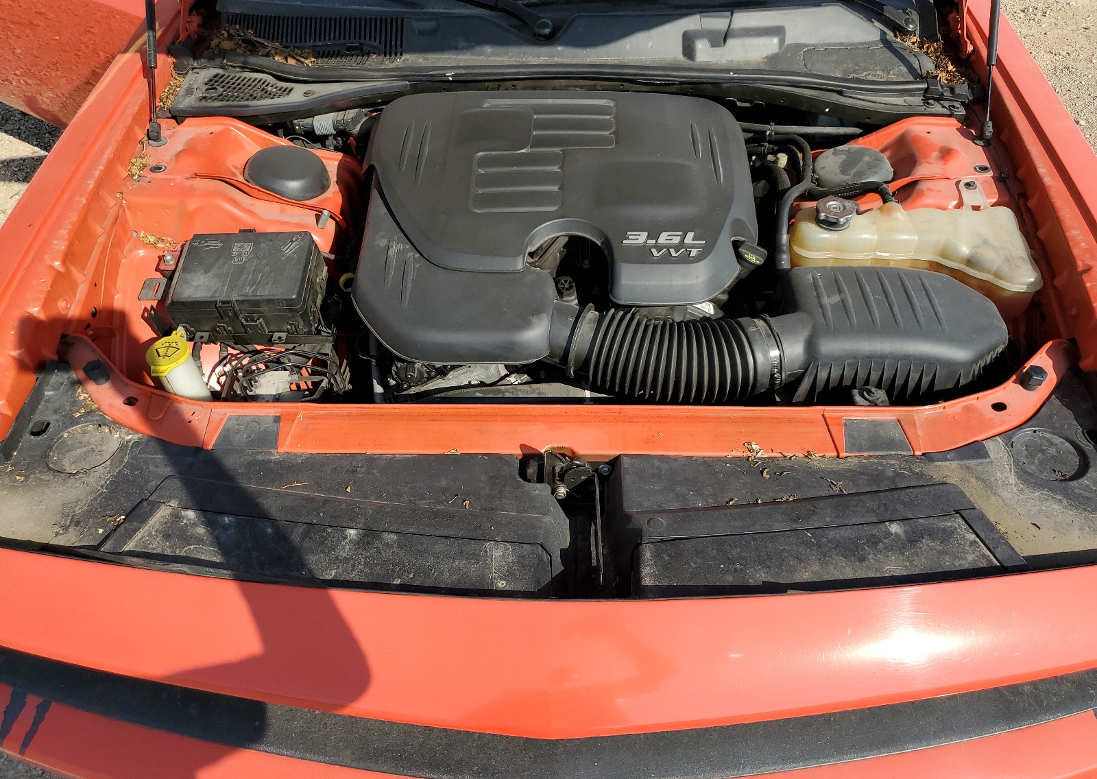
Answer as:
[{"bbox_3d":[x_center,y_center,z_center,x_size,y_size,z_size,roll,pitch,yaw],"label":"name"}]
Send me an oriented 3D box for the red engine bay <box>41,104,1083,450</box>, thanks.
[{"bbox_3d":[0.030,-0.111,1.378,1.440,0.380,0.790,1,46,1],"label":"red engine bay"}]

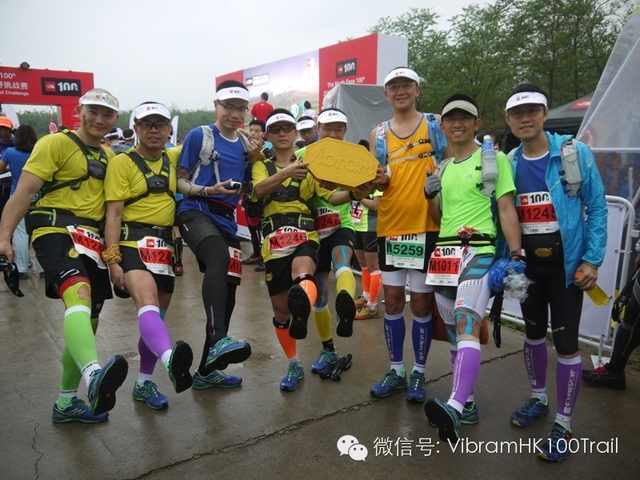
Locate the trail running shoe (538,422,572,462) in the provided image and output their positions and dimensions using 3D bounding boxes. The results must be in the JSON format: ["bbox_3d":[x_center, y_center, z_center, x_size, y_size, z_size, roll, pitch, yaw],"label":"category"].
[{"bbox_3d":[1.154,0.968,2.526,0.287,0.117,0.107,-9,13,-43],"label":"trail running shoe"}]

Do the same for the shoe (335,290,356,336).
[{"bbox_3d":[0.131,0.352,2.630,0.106,0.287,0.110,1,30,5],"label":"shoe"}]

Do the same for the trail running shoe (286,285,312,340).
[{"bbox_3d":[-0.099,0.322,2.440,0.106,0.287,0.110,1,24,-1],"label":"trail running shoe"}]

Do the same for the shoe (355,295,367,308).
[{"bbox_3d":[0.380,0.560,4.709,0.287,0.110,0.106,-4,9,-28],"label":"shoe"}]

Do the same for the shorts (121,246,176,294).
[{"bbox_3d":[-0.956,0.135,2.860,0.330,0.350,0.290,-6,11,-33],"label":"shorts"}]

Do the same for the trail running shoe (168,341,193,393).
[{"bbox_3d":[-0.642,0.551,2.360,0.106,0.287,0.110,-13,34,-32],"label":"trail running shoe"}]

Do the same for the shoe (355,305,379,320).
[{"bbox_3d":[0.405,0.612,4.547,0.265,0.115,0.100,-4,11,-22],"label":"shoe"}]

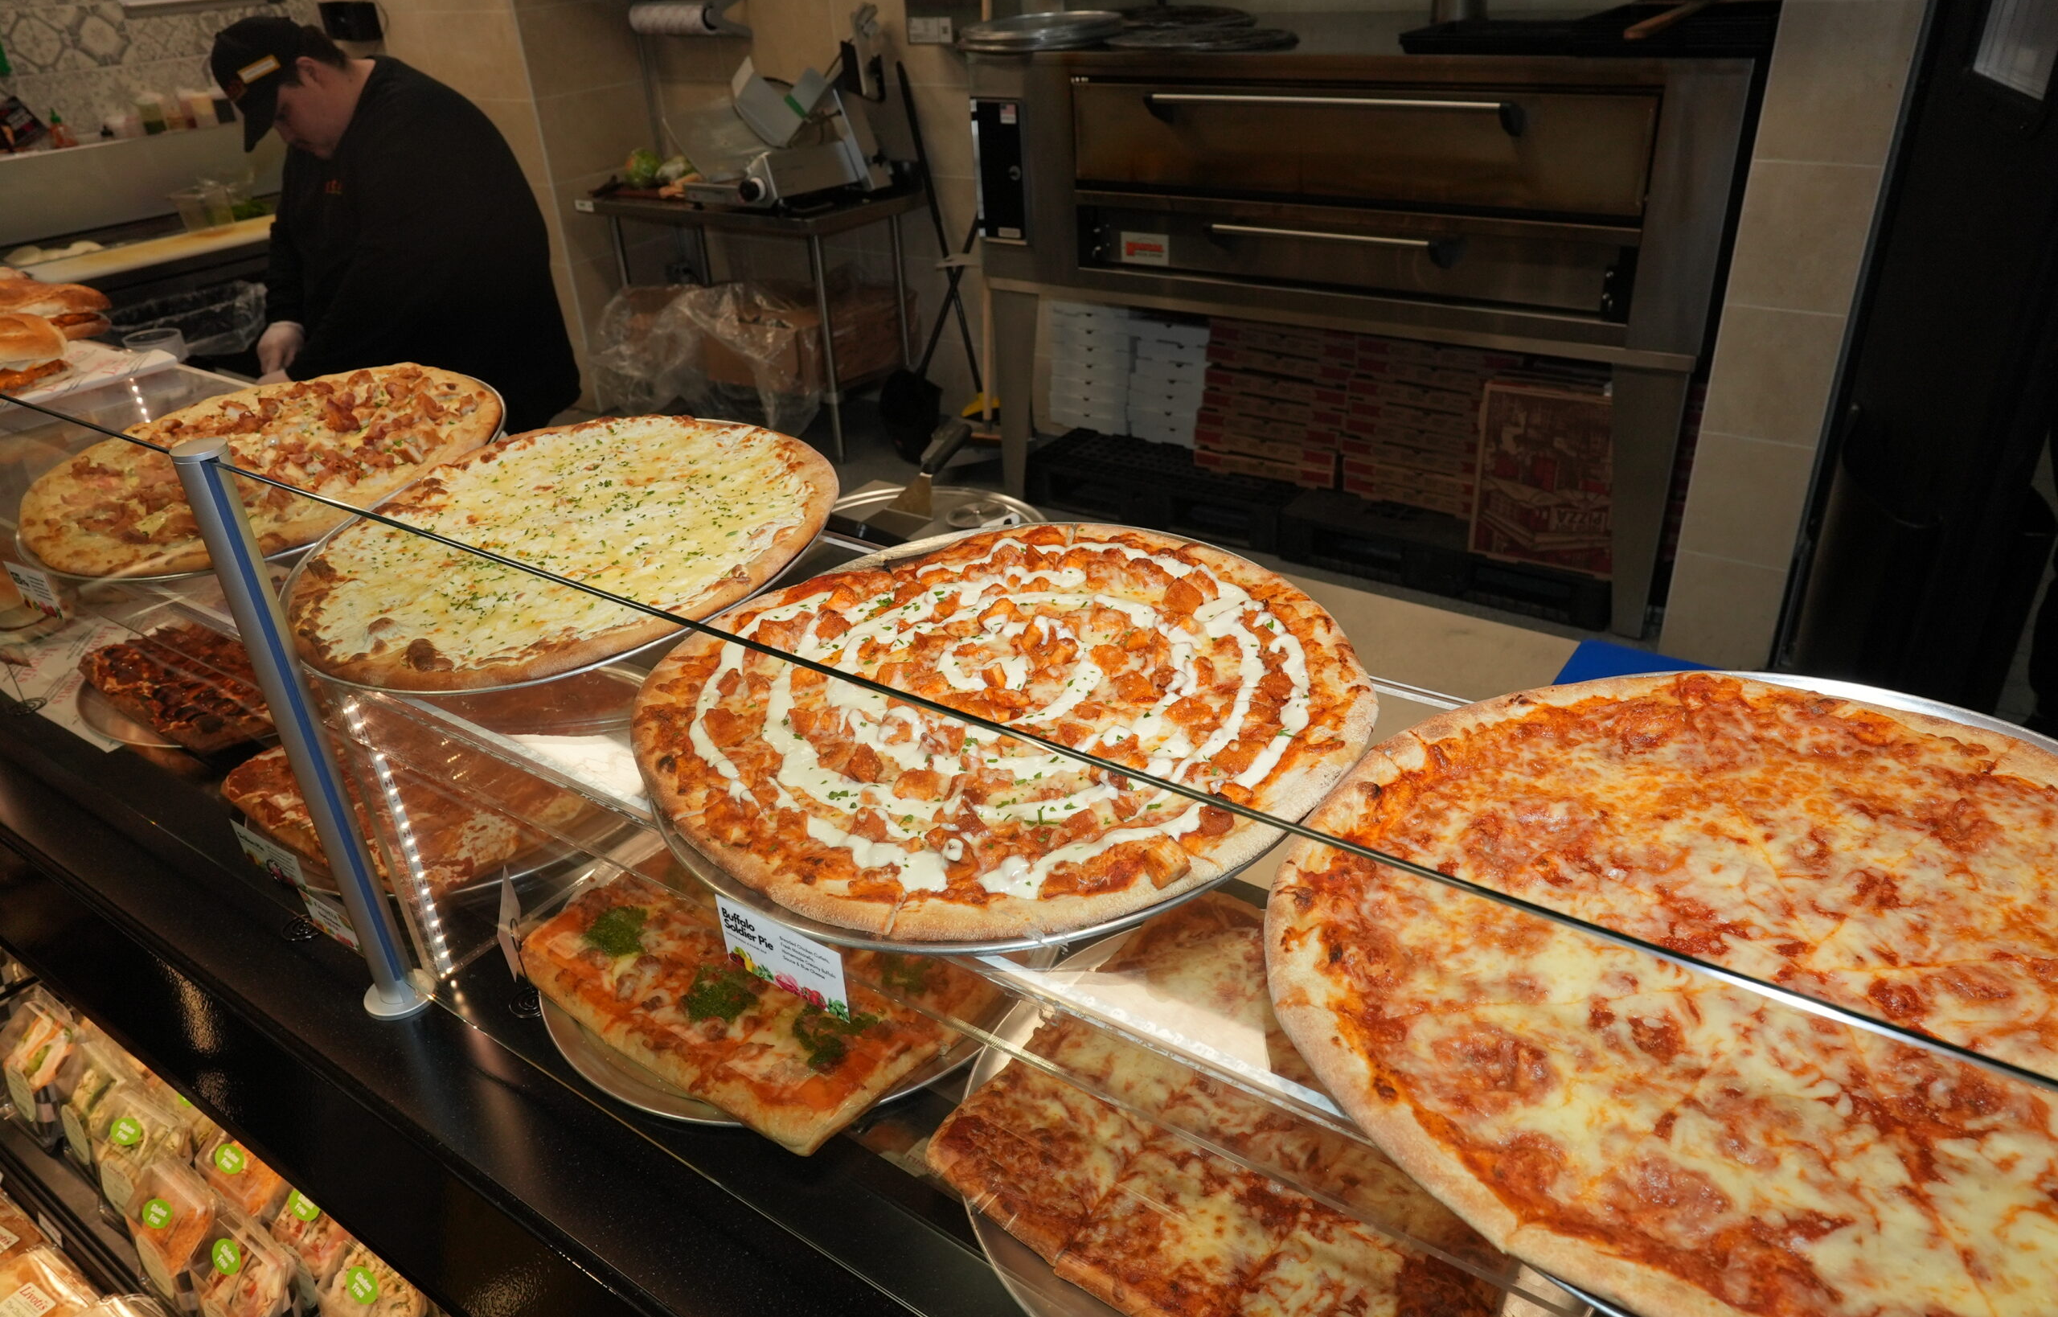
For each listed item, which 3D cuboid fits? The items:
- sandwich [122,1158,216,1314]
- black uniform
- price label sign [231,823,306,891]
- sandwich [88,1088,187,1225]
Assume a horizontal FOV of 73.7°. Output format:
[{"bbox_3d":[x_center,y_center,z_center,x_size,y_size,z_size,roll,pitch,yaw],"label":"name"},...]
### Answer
[{"bbox_3d":[-0.816,0.559,1.327,0.103,0.110,0.075,16,34,32],"label":"sandwich"},{"bbox_3d":[-1.225,-0.785,2.824,0.520,0.820,0.550,-24,35,-34],"label":"black uniform"},{"bbox_3d":[-0.658,0.174,1.191,0.103,0.046,0.008,16,34,32],"label":"price label sign"},{"bbox_3d":[-0.908,0.523,1.404,0.103,0.110,0.075,13,33,28],"label":"sandwich"}]

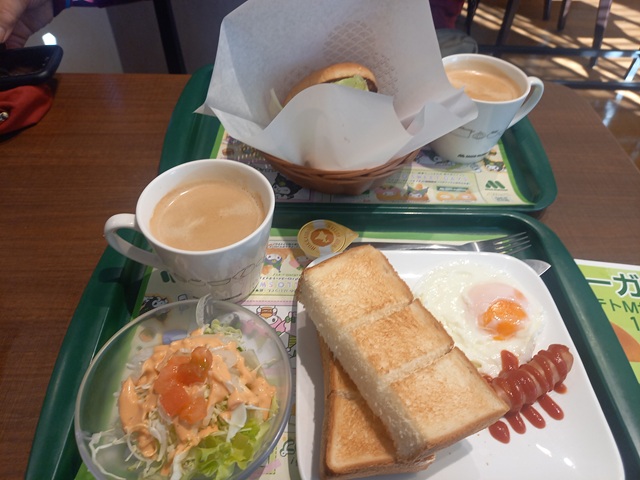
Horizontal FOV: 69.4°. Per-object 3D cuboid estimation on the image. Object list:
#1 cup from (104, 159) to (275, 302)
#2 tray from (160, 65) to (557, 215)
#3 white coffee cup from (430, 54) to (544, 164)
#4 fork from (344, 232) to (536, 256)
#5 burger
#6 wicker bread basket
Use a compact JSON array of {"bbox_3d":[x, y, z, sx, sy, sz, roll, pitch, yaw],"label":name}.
[{"bbox_3d":[-0.093,0.000,0.345,0.120,0.078,0.092,-2,49,-6],"label":"cup"},{"bbox_3d":[0.037,-0.113,0.492,0.378,0.023,0.243,2,49,-2],"label":"tray"},{"bbox_3d":[0.169,-0.135,0.481,0.121,0.078,0.092,-11,50,-13],"label":"white coffee cup"},{"bbox_3d":[0.093,0.003,0.388,0.176,0.019,0.023,1,49,-3],"label":"fork"},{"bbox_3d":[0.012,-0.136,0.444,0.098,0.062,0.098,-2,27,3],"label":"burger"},{"bbox_3d":[0.017,-0.100,0.465,0.172,0.044,0.140,1,49,-3],"label":"wicker bread basket"}]

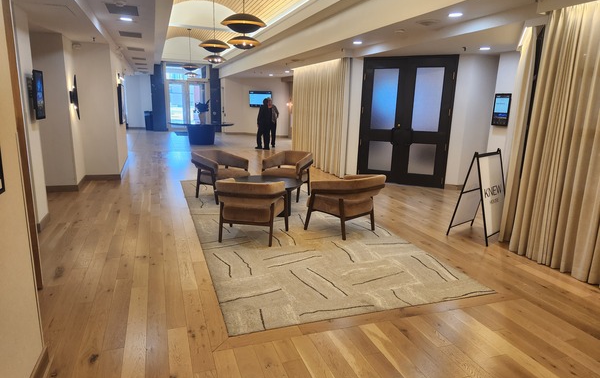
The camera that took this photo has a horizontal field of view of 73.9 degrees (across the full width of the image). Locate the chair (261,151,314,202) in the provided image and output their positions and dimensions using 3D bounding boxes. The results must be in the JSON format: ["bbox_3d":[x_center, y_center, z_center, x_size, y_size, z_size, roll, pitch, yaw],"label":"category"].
[{"bbox_3d":[-0.206,-0.240,6.994,0.760,0.740,0.750,8,14,27],"label":"chair"}]

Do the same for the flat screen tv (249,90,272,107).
[{"bbox_3d":[-1.904,-4.287,19.092,1.250,0.730,0.080,7,13,26],"label":"flat screen tv"}]

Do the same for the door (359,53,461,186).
[{"bbox_3d":[2.014,-1.279,7.704,1.720,2.446,0.100,6,13,20],"label":"door"}]

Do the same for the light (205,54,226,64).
[{"bbox_3d":[-2.367,-3.605,11.137,0.630,0.226,0.630,-3,13,-20],"label":"light"}]

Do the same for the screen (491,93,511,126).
[{"bbox_3d":[3.458,-1.344,6.798,0.060,0.534,0.346,-3,13,-20],"label":"screen"}]

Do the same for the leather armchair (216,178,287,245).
[{"bbox_3d":[-0.524,0.208,4.605,0.740,0.710,0.690,3,12,8],"label":"leather armchair"}]

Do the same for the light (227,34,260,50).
[{"bbox_3d":[-0.967,-2.511,6.857,0.579,0.258,0.579,-3,13,-20],"label":"light"}]

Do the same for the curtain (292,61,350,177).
[{"bbox_3d":[0.440,-1.839,10.197,0.220,2.570,3.500,-3,13,-20],"label":"curtain"}]

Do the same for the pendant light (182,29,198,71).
[{"bbox_3d":[-4.487,-5.632,16.301,0.770,1.690,0.770,-3,13,-20],"label":"pendant light"}]

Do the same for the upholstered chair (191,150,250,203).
[{"bbox_3d":[-1.338,-0.219,6.775,0.750,0.740,0.760,10,15,36],"label":"upholstered chair"}]

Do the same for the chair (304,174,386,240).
[{"bbox_3d":[0.582,0.175,5.133,0.760,0.740,0.750,-9,16,-41],"label":"chair"}]

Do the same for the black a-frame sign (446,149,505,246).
[{"bbox_3d":[2.224,0.059,4.808,0.650,1.060,0.510,-9,16,-40],"label":"black a-frame sign"}]

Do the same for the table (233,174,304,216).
[{"bbox_3d":[-0.471,0.113,5.709,1.010,0.435,1.010,1,12,0],"label":"table"}]

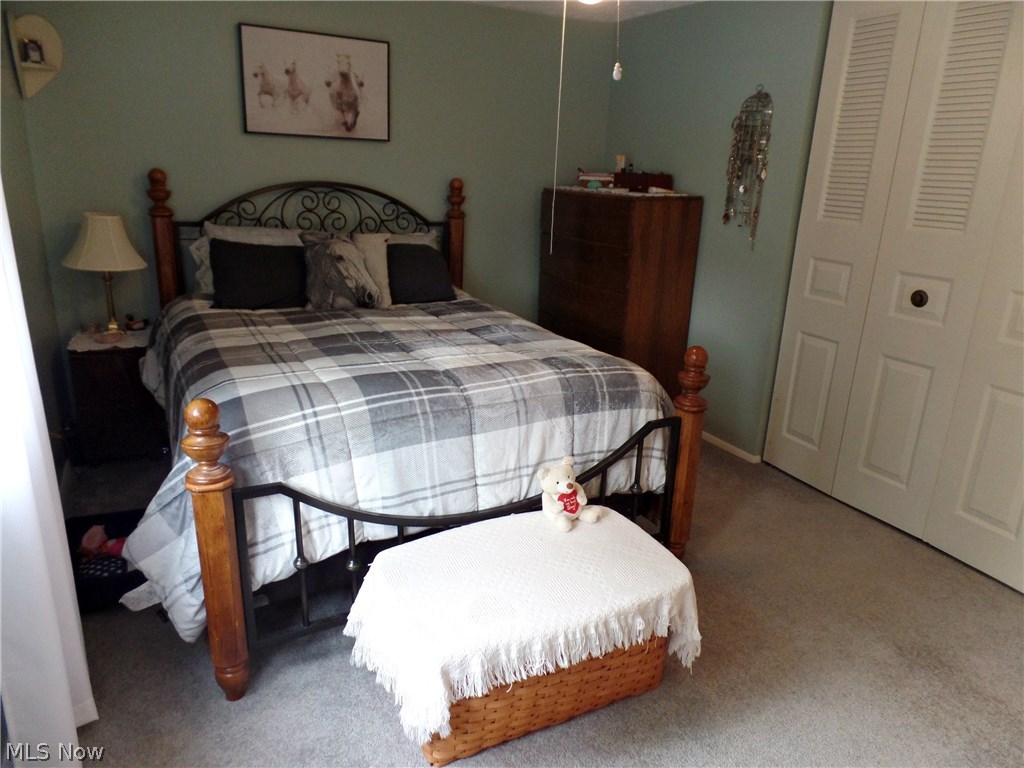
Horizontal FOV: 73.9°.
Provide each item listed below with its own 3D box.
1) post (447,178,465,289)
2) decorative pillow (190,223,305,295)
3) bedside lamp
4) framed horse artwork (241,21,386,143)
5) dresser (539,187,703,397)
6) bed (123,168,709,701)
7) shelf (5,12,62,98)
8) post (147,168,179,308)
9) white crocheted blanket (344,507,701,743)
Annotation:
[{"bbox_3d":[-0.365,-0.576,4.357,0.115,1.425,0.115,-7,19,-27],"label":"post"},{"bbox_3d":[-1.349,-0.615,3.543,0.590,0.420,0.190,-7,4,-27],"label":"decorative pillow"},{"bbox_3d":[-2.014,-0.545,3.380,0.365,0.600,0.365,-7,19,-27],"label":"bedside lamp"},{"bbox_3d":[-1.066,-1.651,3.776,0.800,0.535,0.030,-7,19,-27],"label":"framed horse artwork"},{"bbox_3d":[0.610,-0.515,4.373,0.490,1.360,1.000,-7,19,-27],"label":"dresser"},{"bbox_3d":[-0.609,-0.185,3.031,1.850,1.430,2.340,-7,19,-27],"label":"bed"},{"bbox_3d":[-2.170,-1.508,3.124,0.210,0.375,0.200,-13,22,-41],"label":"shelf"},{"bbox_3d":[-1.805,-0.402,3.626,0.115,1.425,0.115,-7,19,-27],"label":"post"},{"bbox_3d":[0.026,0.655,1.948,0.910,0.290,0.550,-7,19,-27],"label":"white crocheted blanket"}]

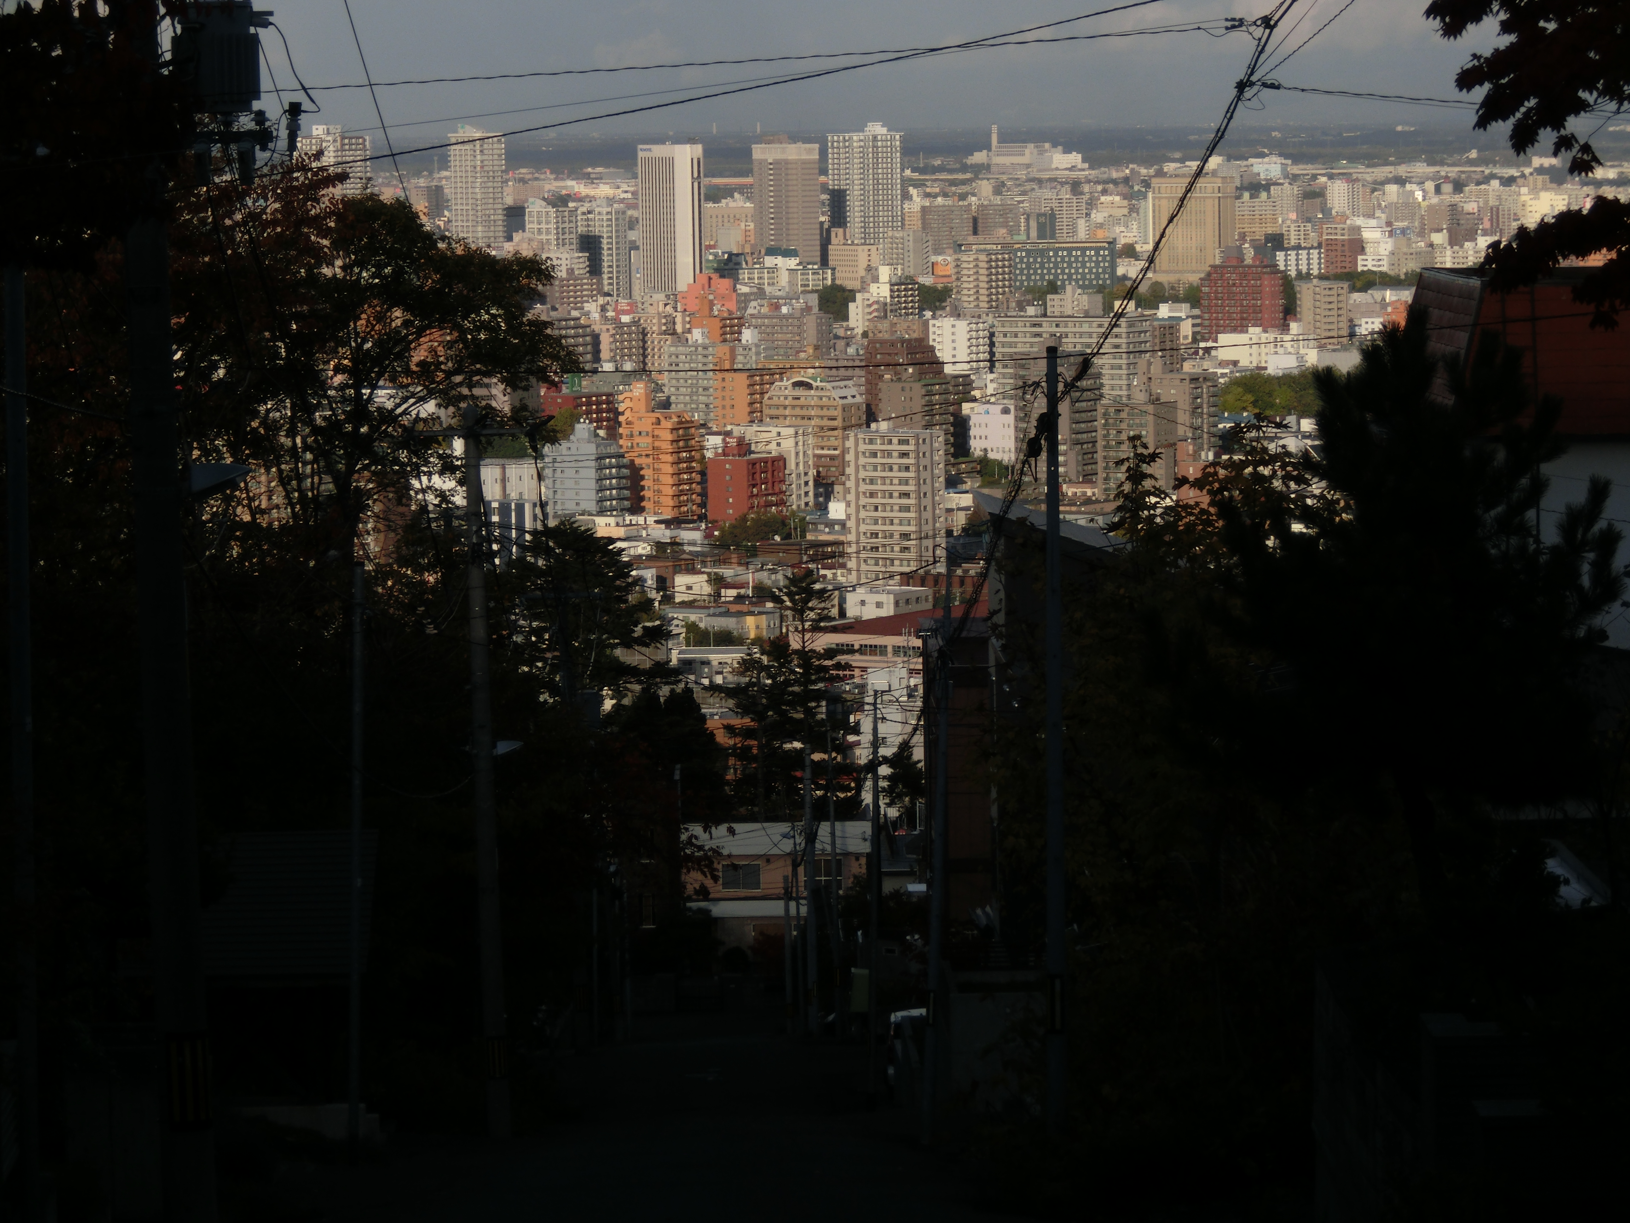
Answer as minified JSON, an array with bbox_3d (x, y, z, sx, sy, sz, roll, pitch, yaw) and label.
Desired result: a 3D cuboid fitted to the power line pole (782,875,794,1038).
[{"bbox_3d":[-1.072,13.945,235.000,0.260,6.523,0.260,-1,5,0],"label":"power line pole"}]

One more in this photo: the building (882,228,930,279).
[{"bbox_3d":[51.111,-185.892,3124.016,16.186,39.362,19.146,2,6,30],"label":"building"}]

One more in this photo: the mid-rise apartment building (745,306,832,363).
[{"bbox_3d":[-8.974,-100.722,2203.585,29.000,28.516,13.500,2,6,27],"label":"mid-rise apartment building"}]

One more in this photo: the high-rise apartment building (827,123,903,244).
[{"bbox_3d":[30.148,-236.530,3387.212,31.136,97.822,35.165,2,6,30],"label":"high-rise apartment building"}]

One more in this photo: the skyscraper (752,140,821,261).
[{"bbox_3d":[-14.519,-211.942,3171.975,24.500,92.637,27.000,-6,7,-43],"label":"skyscraper"}]

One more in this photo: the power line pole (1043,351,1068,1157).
[{"bbox_3d":[2.410,1.321,58.151,0.200,7.948,0.200,-1,5,0],"label":"power line pole"}]

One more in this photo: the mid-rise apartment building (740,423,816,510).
[{"bbox_3d":[-10.308,-38.954,1555.070,17.899,21.797,11.069,2,6,28],"label":"mid-rise apartment building"}]

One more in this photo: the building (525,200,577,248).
[{"bbox_3d":[-140.913,-194.887,3102.576,16.500,51.153,25.000,2,6,26],"label":"building"}]

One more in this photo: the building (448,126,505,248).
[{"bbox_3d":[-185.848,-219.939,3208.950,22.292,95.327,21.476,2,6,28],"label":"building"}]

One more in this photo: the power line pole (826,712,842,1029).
[{"bbox_3d":[0.554,7.769,173.562,0.220,9.984,0.220,-2,5,0],"label":"power line pole"}]

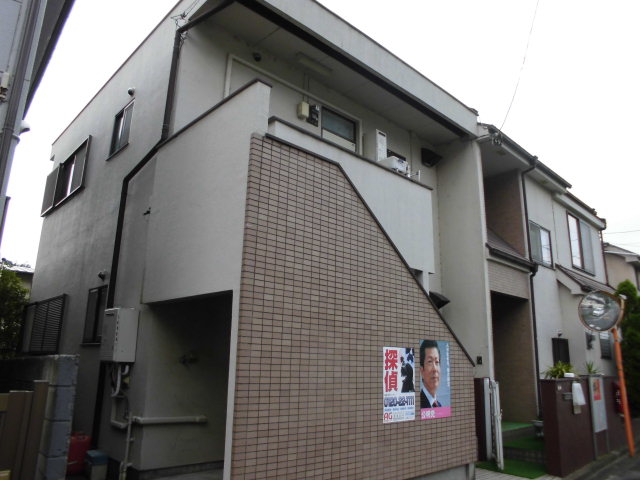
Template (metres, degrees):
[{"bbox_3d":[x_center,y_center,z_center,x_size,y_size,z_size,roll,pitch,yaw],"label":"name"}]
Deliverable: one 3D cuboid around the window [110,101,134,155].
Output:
[{"bbox_3d":[-2.738,-1.517,6.635,0.080,0.650,0.690,14,-19,-41],"label":"window"}]

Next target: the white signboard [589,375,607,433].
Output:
[{"bbox_3d":[4.556,2.671,7.849,0.590,0.840,0.050,14,-19,-41],"label":"white signboard"}]

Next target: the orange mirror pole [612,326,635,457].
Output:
[{"bbox_3d":[5.010,2.460,7.937,0.090,2.100,0.090,14,-19,-41],"label":"orange mirror pole"}]

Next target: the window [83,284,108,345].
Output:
[{"bbox_3d":[-2.827,0.954,6.053,0.080,0.720,0.690,14,-19,-41],"label":"window"}]

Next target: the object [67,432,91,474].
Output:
[{"bbox_3d":[-2.594,2.247,5.089,0.240,0.400,0.260,14,-19,-41],"label":"object"}]

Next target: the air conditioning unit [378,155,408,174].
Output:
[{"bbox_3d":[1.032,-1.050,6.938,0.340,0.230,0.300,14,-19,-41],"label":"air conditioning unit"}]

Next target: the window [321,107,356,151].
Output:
[{"bbox_3d":[0.307,-1.805,7.662,0.810,0.440,0.080,14,-19,-41],"label":"window"}]

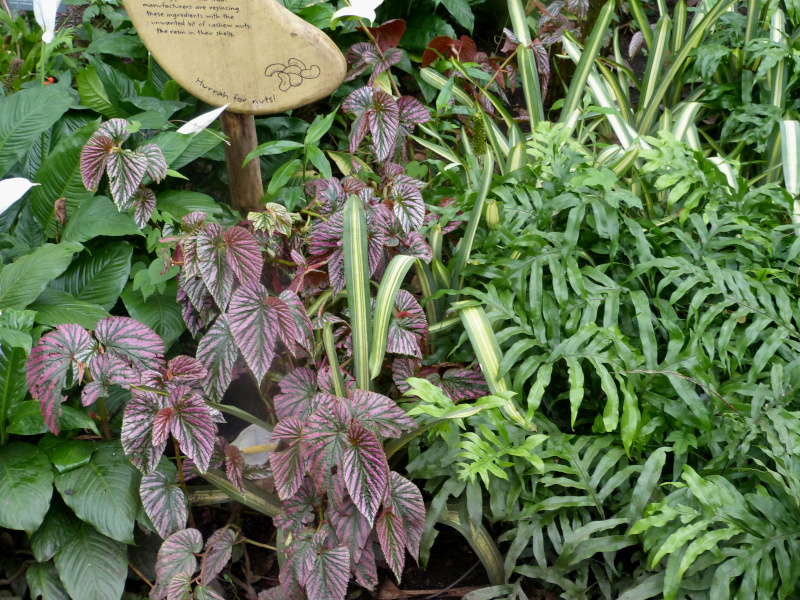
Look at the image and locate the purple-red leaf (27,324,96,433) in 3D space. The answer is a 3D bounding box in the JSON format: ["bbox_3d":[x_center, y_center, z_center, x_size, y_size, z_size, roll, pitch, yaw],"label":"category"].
[{"bbox_3d":[-0.590,0.140,2.126,0.120,0.198,0.060,8,-3,15],"label":"purple-red leaf"}]

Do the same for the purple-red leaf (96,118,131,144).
[{"bbox_3d":[-0.608,-0.357,2.550,0.071,0.030,0.078,-13,60,-8],"label":"purple-red leaf"}]

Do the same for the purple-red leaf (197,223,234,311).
[{"bbox_3d":[-0.347,-0.063,2.270,0.074,0.173,0.040,-9,-10,7],"label":"purple-red leaf"}]

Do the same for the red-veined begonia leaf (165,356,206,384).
[{"bbox_3d":[-0.414,0.137,2.330,0.078,0.045,0.062,0,65,-5],"label":"red-veined begonia leaf"}]

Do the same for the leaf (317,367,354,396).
[{"bbox_3d":[-0.130,0.164,2.420,0.079,0.040,0.069,0,70,0],"label":"leaf"}]

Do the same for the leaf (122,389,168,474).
[{"bbox_3d":[-0.439,0.229,2.080,0.080,0.149,0.035,6,-5,9],"label":"leaf"}]

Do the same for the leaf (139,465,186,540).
[{"bbox_3d":[-0.411,0.357,2.100,0.079,0.134,0.030,-9,-9,2],"label":"leaf"}]

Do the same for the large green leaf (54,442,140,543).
[{"bbox_3d":[-0.521,0.335,2.105,0.142,0.050,0.198,-20,67,-15],"label":"large green leaf"}]

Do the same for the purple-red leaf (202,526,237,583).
[{"bbox_3d":[-0.322,0.452,2.122,0.055,0.106,0.025,30,-13,-12],"label":"purple-red leaf"}]

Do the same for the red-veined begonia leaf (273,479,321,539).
[{"bbox_3d":[-0.179,0.363,2.100,0.082,0.040,0.110,9,72,9],"label":"red-veined begonia leaf"}]

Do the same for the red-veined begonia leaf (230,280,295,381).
[{"bbox_3d":[-0.277,0.067,2.400,0.132,0.206,0.060,0,-8,0],"label":"red-veined begonia leaf"}]

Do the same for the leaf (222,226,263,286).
[{"bbox_3d":[-0.295,-0.083,2.250,0.069,0.113,0.030,-18,-3,-10],"label":"leaf"}]

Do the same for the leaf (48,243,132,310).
[{"bbox_3d":[-0.627,-0.048,2.450,0.124,0.060,0.182,34,64,9],"label":"leaf"}]

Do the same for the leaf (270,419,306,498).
[{"bbox_3d":[-0.199,0.278,2.120,0.062,0.146,0.035,9,-6,12],"label":"leaf"}]

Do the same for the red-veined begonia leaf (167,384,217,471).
[{"bbox_3d":[-0.397,0.250,2.300,0.090,0.170,0.050,-18,-4,-14],"label":"red-veined begonia leaf"}]

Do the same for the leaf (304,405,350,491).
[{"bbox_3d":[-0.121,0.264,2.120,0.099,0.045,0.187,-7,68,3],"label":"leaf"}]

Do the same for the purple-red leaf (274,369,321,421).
[{"bbox_3d":[-0.202,0.186,2.370,0.093,0.045,0.113,5,71,7],"label":"purple-red leaf"}]

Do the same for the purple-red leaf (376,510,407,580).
[{"bbox_3d":[-0.012,0.422,2.063,0.053,0.134,0.030,-8,2,9],"label":"purple-red leaf"}]

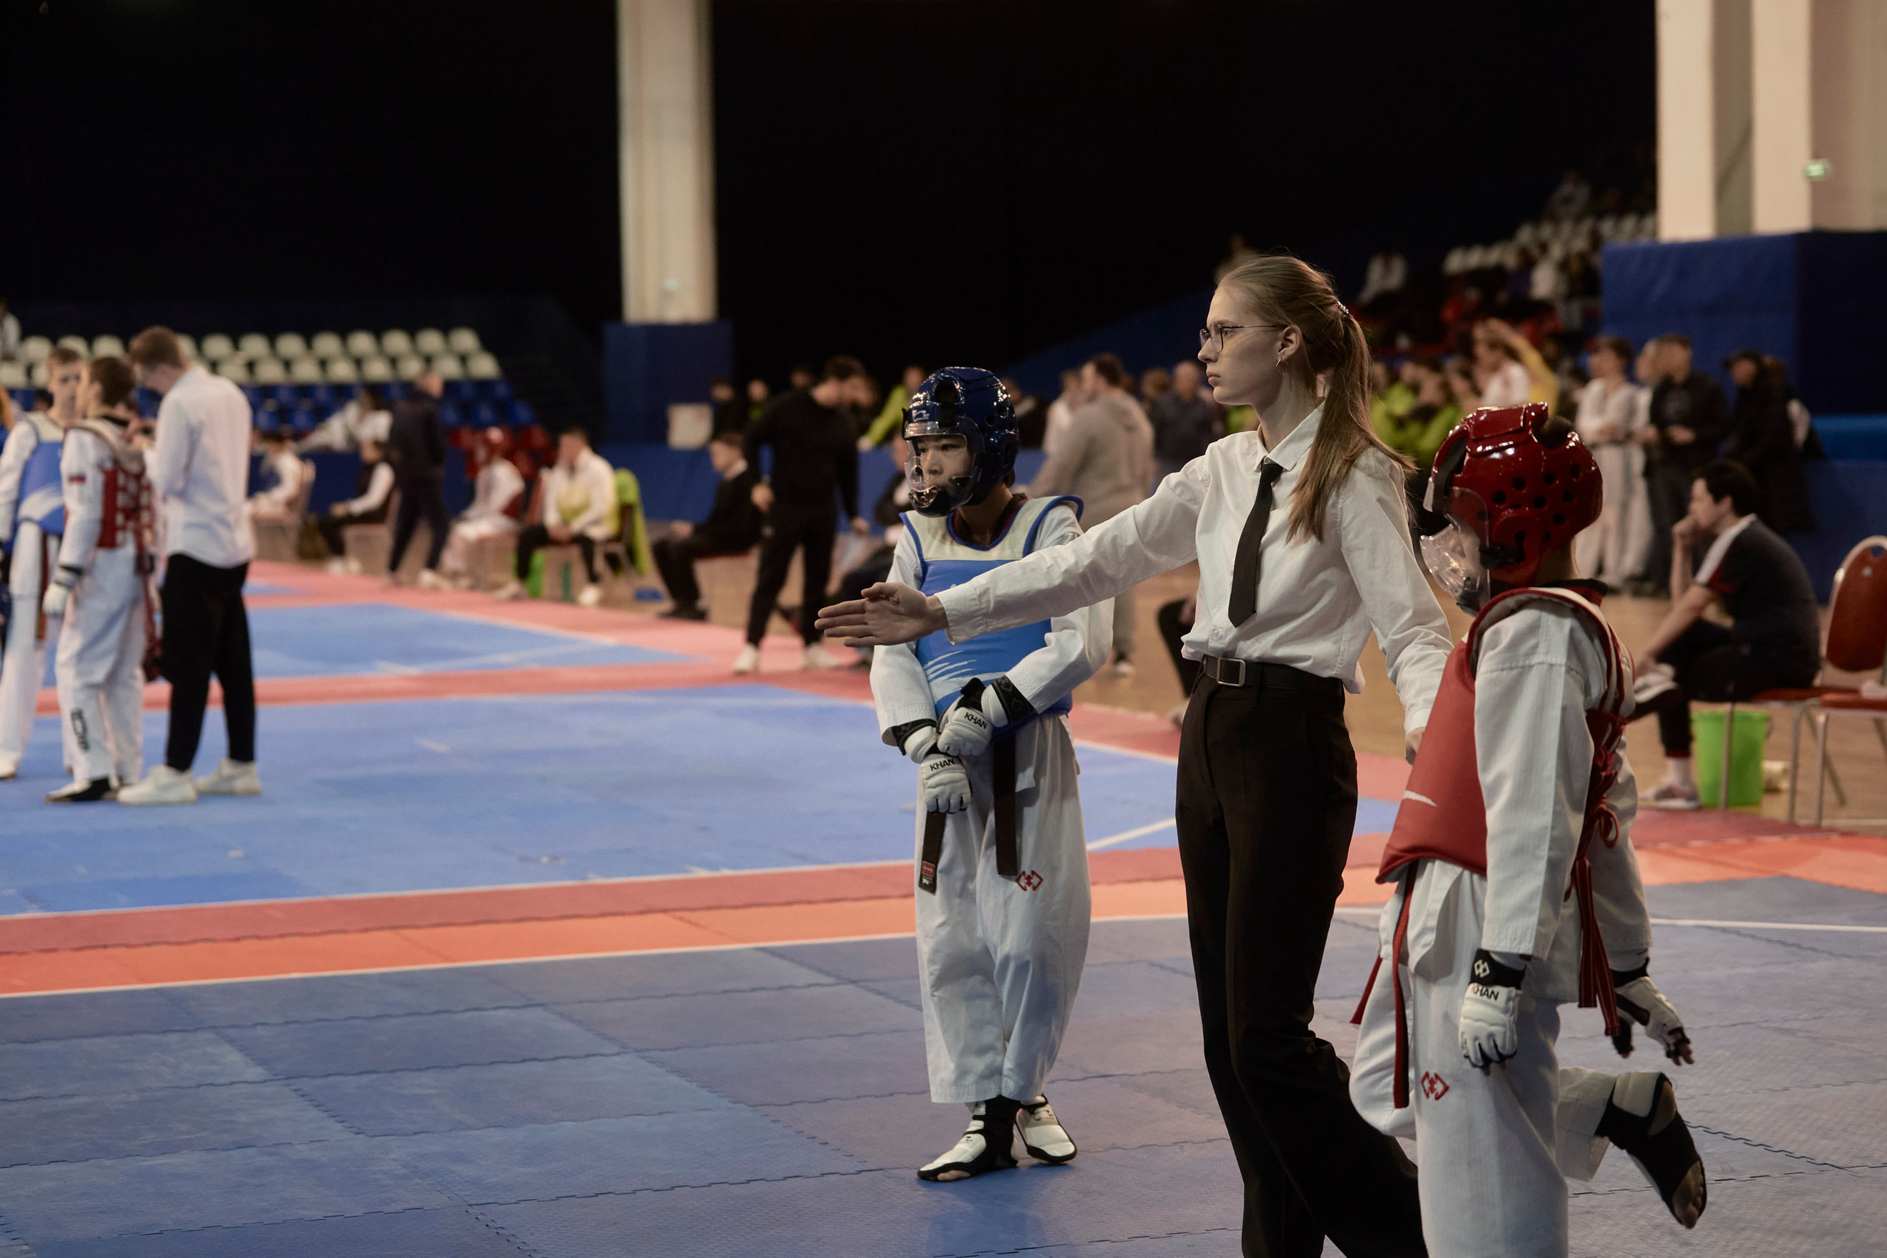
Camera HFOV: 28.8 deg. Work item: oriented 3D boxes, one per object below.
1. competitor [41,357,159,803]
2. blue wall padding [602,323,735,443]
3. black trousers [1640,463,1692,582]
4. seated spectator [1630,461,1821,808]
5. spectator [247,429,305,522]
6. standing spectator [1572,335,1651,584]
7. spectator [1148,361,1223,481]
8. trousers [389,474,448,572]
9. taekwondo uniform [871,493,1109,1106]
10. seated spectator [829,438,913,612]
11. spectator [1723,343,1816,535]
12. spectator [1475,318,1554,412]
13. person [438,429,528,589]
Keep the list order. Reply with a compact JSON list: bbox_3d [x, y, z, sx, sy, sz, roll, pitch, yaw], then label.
[{"bbox_3d":[-3.135,-0.192,13.650,0.400,1.639,0.470,2,4,31],"label":"competitor"},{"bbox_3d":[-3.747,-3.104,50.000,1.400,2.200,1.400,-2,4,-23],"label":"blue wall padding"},{"bbox_3d":[5.256,-0.765,26.400,0.440,0.900,0.320,1,4,23],"label":"black trousers"},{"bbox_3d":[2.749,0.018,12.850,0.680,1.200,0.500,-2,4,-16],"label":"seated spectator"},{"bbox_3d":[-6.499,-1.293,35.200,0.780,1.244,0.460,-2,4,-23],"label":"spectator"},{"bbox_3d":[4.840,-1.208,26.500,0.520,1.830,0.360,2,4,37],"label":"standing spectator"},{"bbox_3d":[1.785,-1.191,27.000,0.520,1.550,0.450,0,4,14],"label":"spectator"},{"bbox_3d":[-4.457,-0.882,31.200,0.460,0.920,0.420,-3,4,-30],"label":"trousers"},{"bbox_3d":[0.088,0.322,6.950,0.460,1.161,0.340,1,4,14],"label":"taekwondo uniform"},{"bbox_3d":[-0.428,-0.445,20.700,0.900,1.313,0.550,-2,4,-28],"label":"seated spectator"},{"bbox_3d":[5.935,-1.143,26.400,0.500,1.750,0.550,-3,4,-25],"label":"spectator"},{"bbox_3d":[4.426,-1.719,28.500,0.600,1.400,0.550,-3,4,-37],"label":"spectator"},{"bbox_3d":[-3.792,-1.018,30.200,0.800,1.297,0.500,-2,4,-28],"label":"person"}]

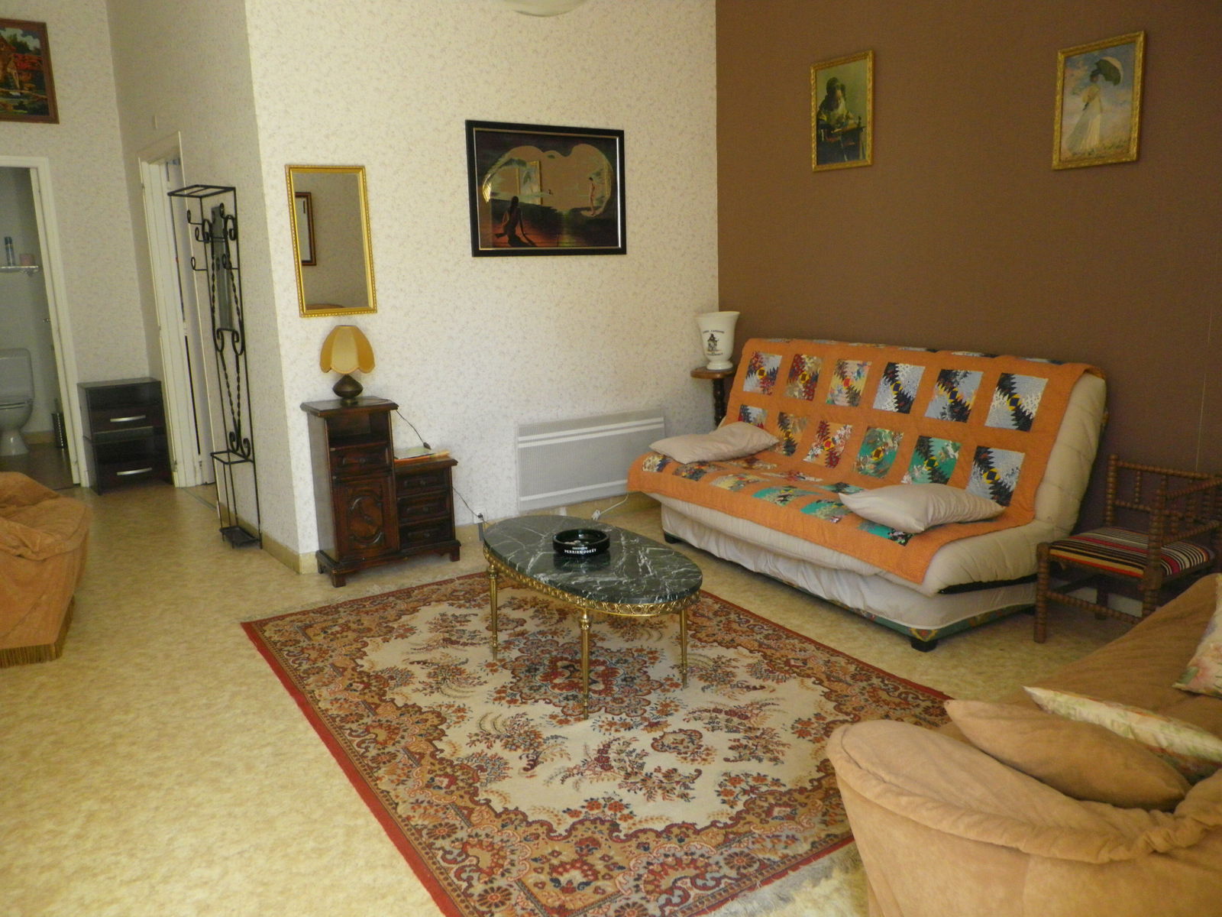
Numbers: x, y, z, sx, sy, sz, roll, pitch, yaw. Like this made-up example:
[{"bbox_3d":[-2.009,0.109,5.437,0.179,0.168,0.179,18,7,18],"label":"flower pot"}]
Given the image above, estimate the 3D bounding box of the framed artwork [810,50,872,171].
[{"bbox_3d":[1.062,-1.584,4.556,0.033,0.487,0.395,-8,13,-30],"label":"framed artwork"}]

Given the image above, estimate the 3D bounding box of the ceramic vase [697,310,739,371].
[{"bbox_3d":[0.570,-0.625,5.270,0.230,0.296,0.230,-2,11,0],"label":"ceramic vase"}]

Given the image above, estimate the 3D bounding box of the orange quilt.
[{"bbox_3d":[0.893,-0.101,4.162,0.841,0.705,1.896,-8,13,-30],"label":"orange quilt"}]

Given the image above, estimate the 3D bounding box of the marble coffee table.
[{"bbox_3d":[-0.084,0.507,3.311,0.507,0.407,1.135,-8,13,-30],"label":"marble coffee table"}]

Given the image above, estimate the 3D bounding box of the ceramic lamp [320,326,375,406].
[{"bbox_3d":[-1.157,-0.408,4.340,0.240,0.342,0.240,-8,13,-30],"label":"ceramic lamp"}]

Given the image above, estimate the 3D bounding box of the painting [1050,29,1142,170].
[{"bbox_3d":[1.724,-1.257,3.513,0.033,0.419,0.327,-8,13,-30],"label":"painting"}]

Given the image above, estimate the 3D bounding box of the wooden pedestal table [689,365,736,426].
[{"bbox_3d":[0.594,-0.091,5.372,0.304,0.778,0.304,-8,13,-30],"label":"wooden pedestal table"}]

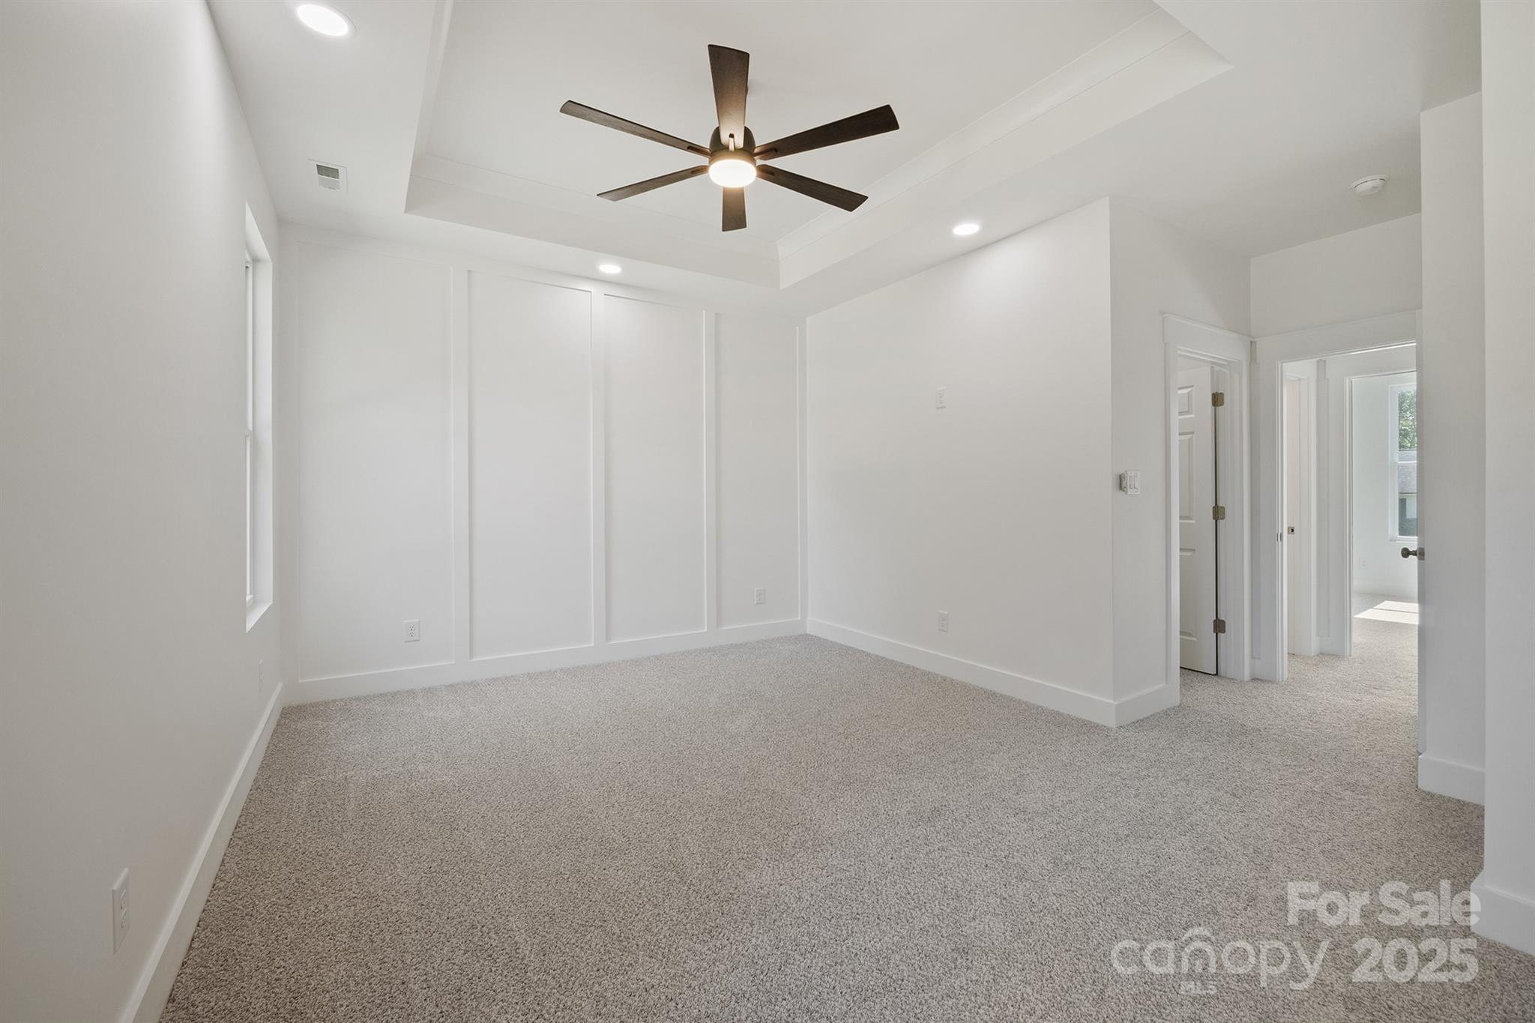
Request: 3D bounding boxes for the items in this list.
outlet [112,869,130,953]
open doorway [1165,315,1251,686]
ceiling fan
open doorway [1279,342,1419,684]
[{"bbox_3d":[-1.291,0.802,1.278,0.009,0.123,0.080,0,0,-32],"label":"outlet"},{"bbox_3d":[2.679,0.008,3.908,1.000,2.160,0.140,0,0,-32],"label":"open doorway"},{"bbox_3d":[-0.154,-1.702,2.897,1.460,0.420,1.500,0,0,-2],"label":"ceiling fan"},{"bbox_3d":[3.513,0.069,3.735,0.130,2.040,0.820,0,0,-32],"label":"open doorway"}]

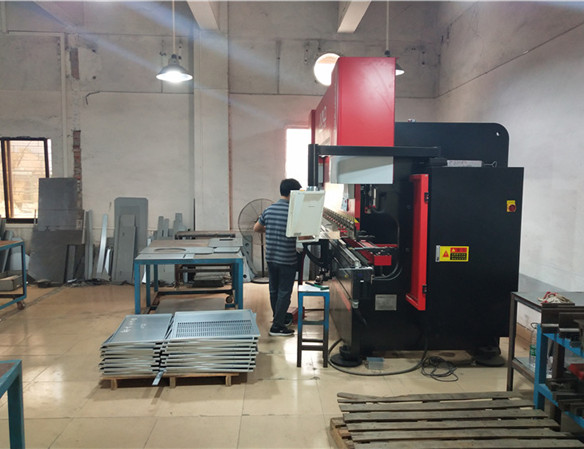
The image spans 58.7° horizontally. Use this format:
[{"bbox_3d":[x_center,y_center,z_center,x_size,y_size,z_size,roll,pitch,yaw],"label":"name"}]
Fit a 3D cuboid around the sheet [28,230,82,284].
[{"bbox_3d":[-3.791,0.508,8.389,0.840,0.870,0.030,0,-10,-2],"label":"sheet"}]

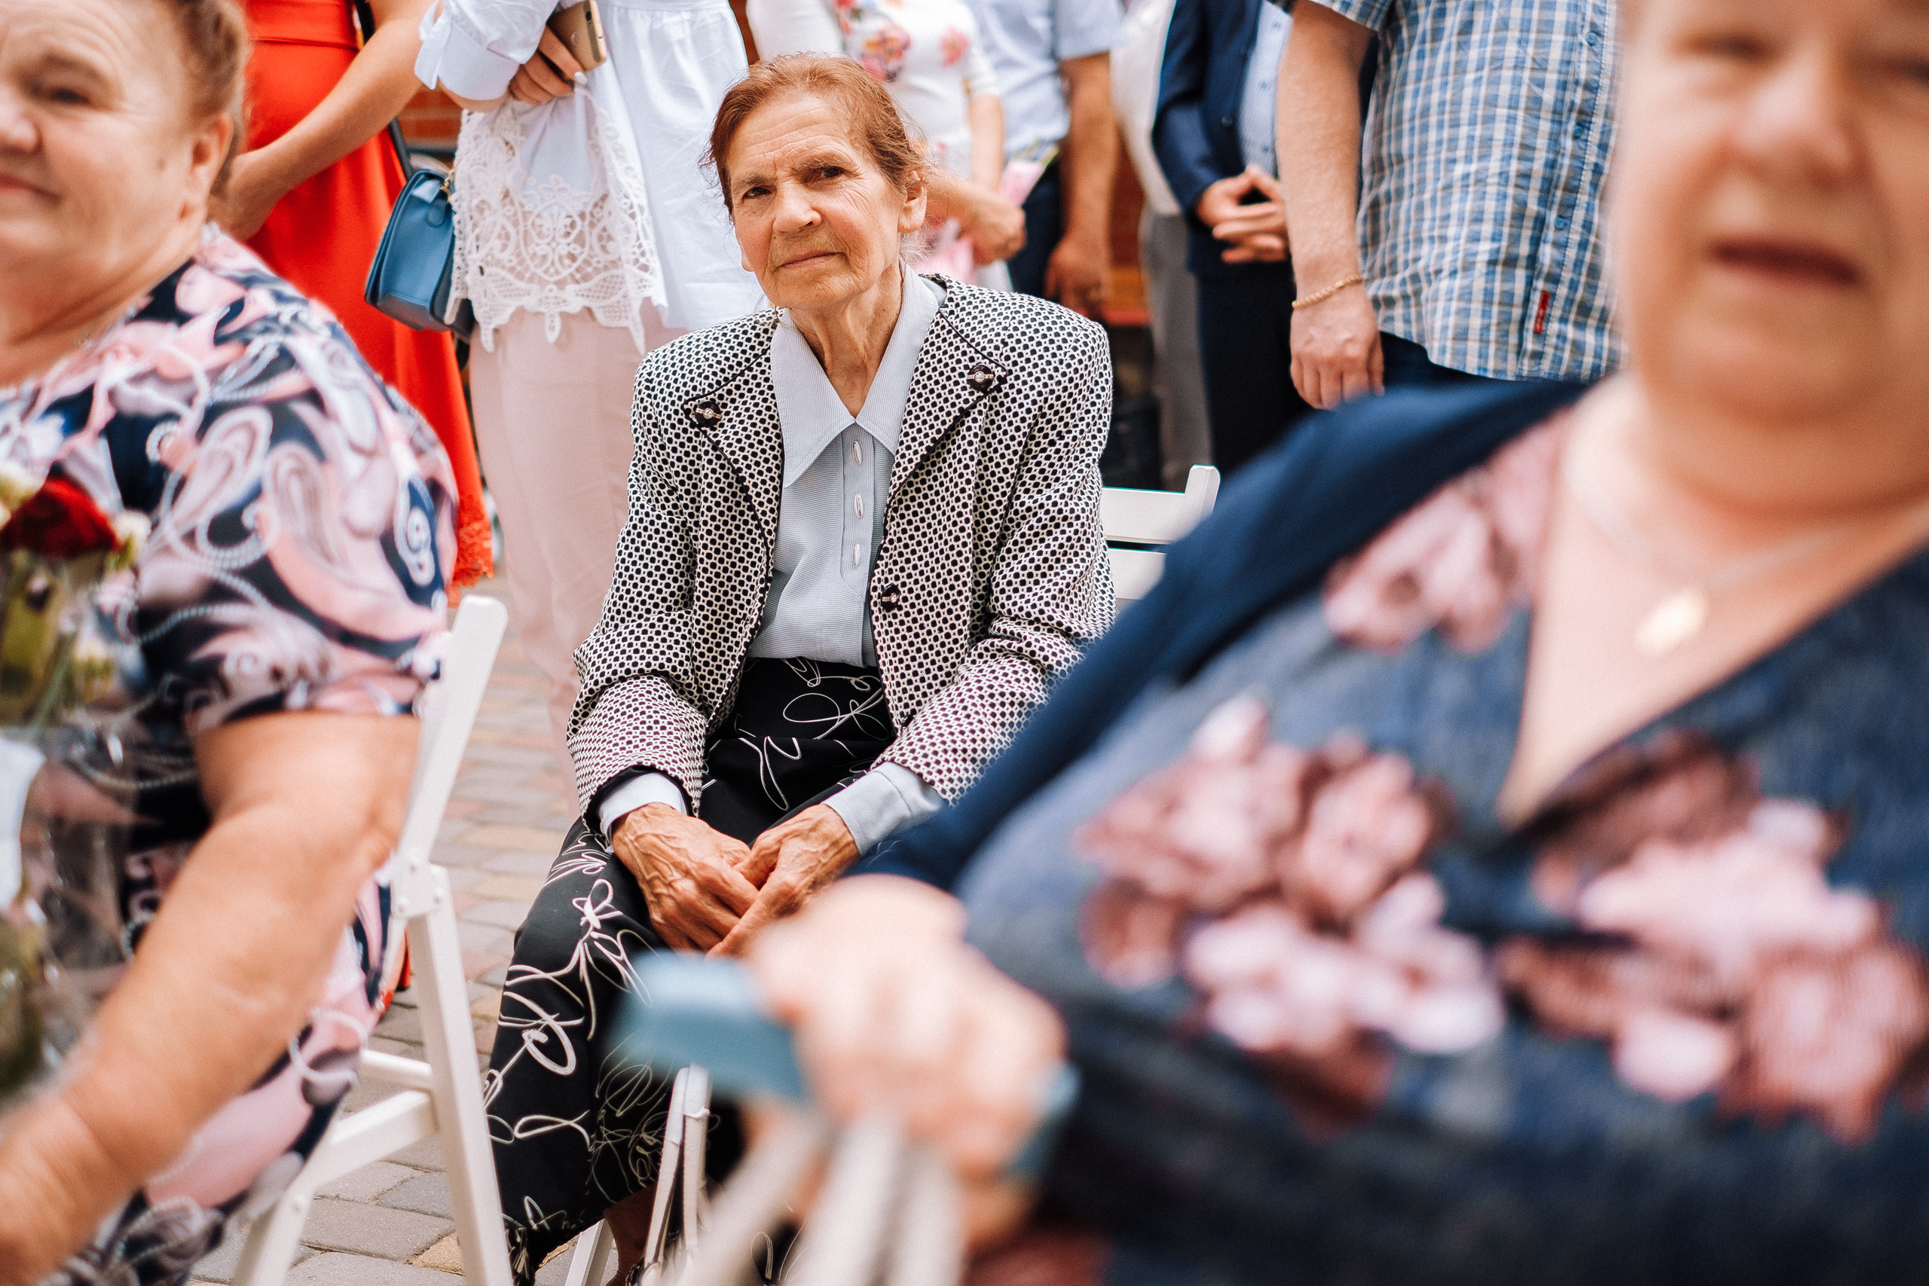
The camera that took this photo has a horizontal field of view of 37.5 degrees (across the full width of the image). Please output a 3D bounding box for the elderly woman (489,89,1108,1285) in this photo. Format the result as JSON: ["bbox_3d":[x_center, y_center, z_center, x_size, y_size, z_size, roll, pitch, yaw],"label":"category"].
[{"bbox_3d":[-0.135,0.063,2.590,0.510,1.200,0.700,5,13,21],"label":"elderly woman"}]

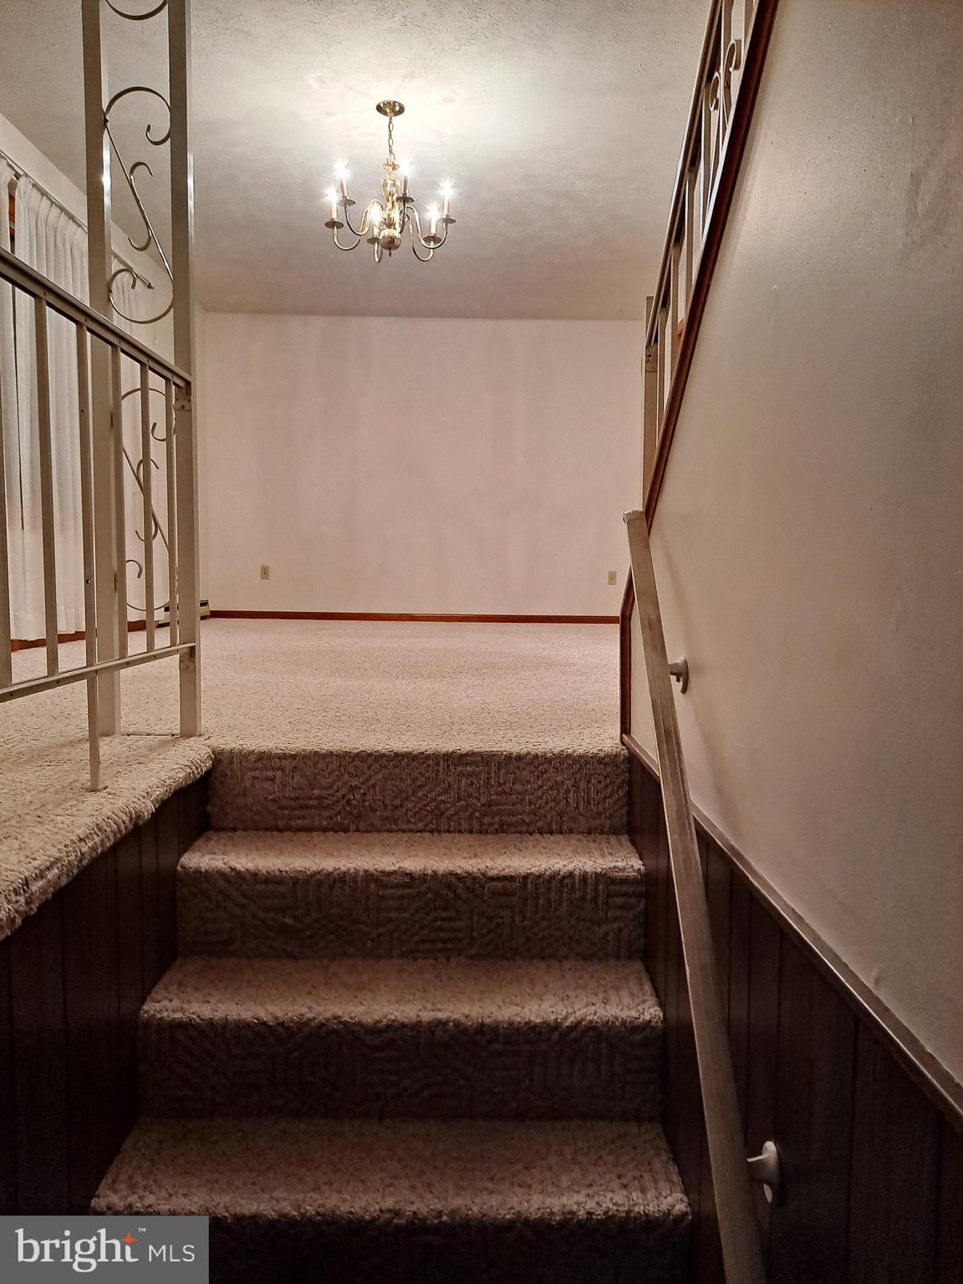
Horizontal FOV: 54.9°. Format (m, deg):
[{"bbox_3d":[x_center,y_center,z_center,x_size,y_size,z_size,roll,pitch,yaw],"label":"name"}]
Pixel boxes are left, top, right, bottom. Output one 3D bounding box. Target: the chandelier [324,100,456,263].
[{"bbox_3d":[-0.400,-2.019,4.082,0.585,0.635,0.585,0,4,-1],"label":"chandelier"}]

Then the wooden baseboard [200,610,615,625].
[{"bbox_3d":[-0.504,-0.196,7.502,3.420,0.066,0.016,0,4,-1],"label":"wooden baseboard"}]

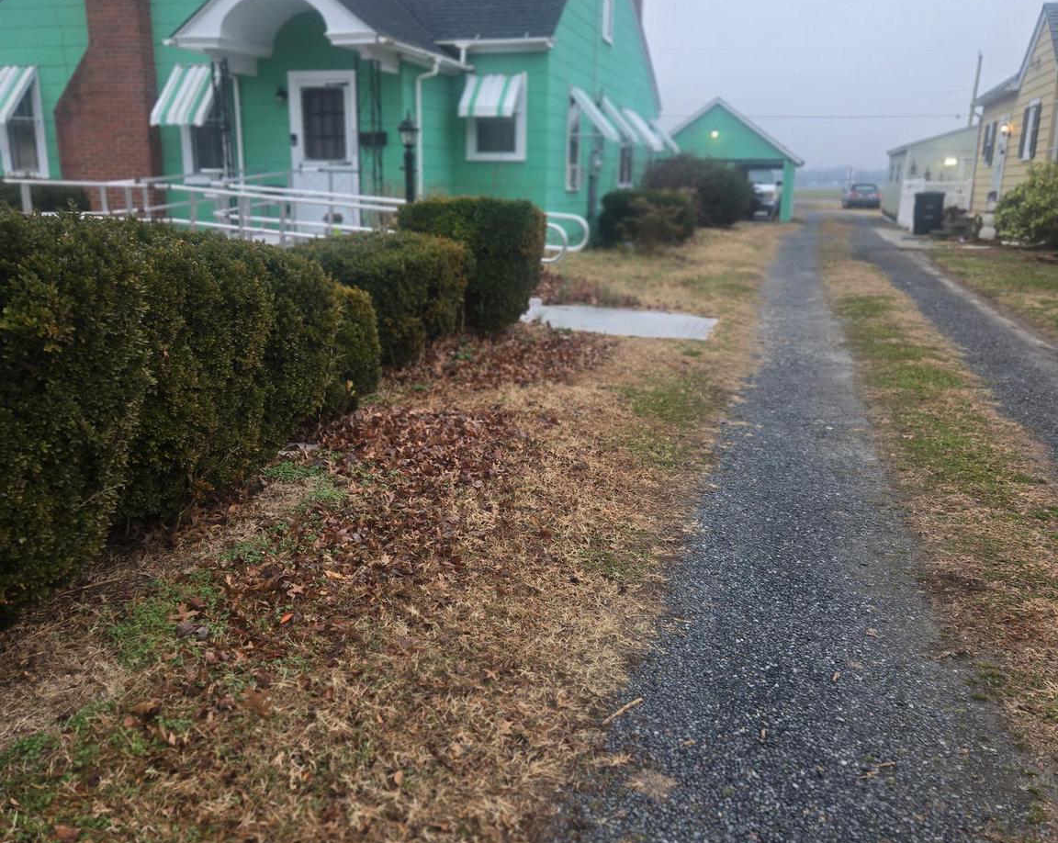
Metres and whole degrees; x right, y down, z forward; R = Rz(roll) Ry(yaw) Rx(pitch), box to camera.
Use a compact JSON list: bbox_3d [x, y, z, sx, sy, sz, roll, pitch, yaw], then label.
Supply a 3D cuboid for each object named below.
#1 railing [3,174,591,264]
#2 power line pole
[{"bbox_3d":[-2.376,-2.262,10.856,6.500,1.300,2.850,5,15,16],"label":"railing"},{"bbox_3d":[27.434,-17.978,58.167,0.260,9.378,0.260,5,15,16],"label":"power line pole"}]

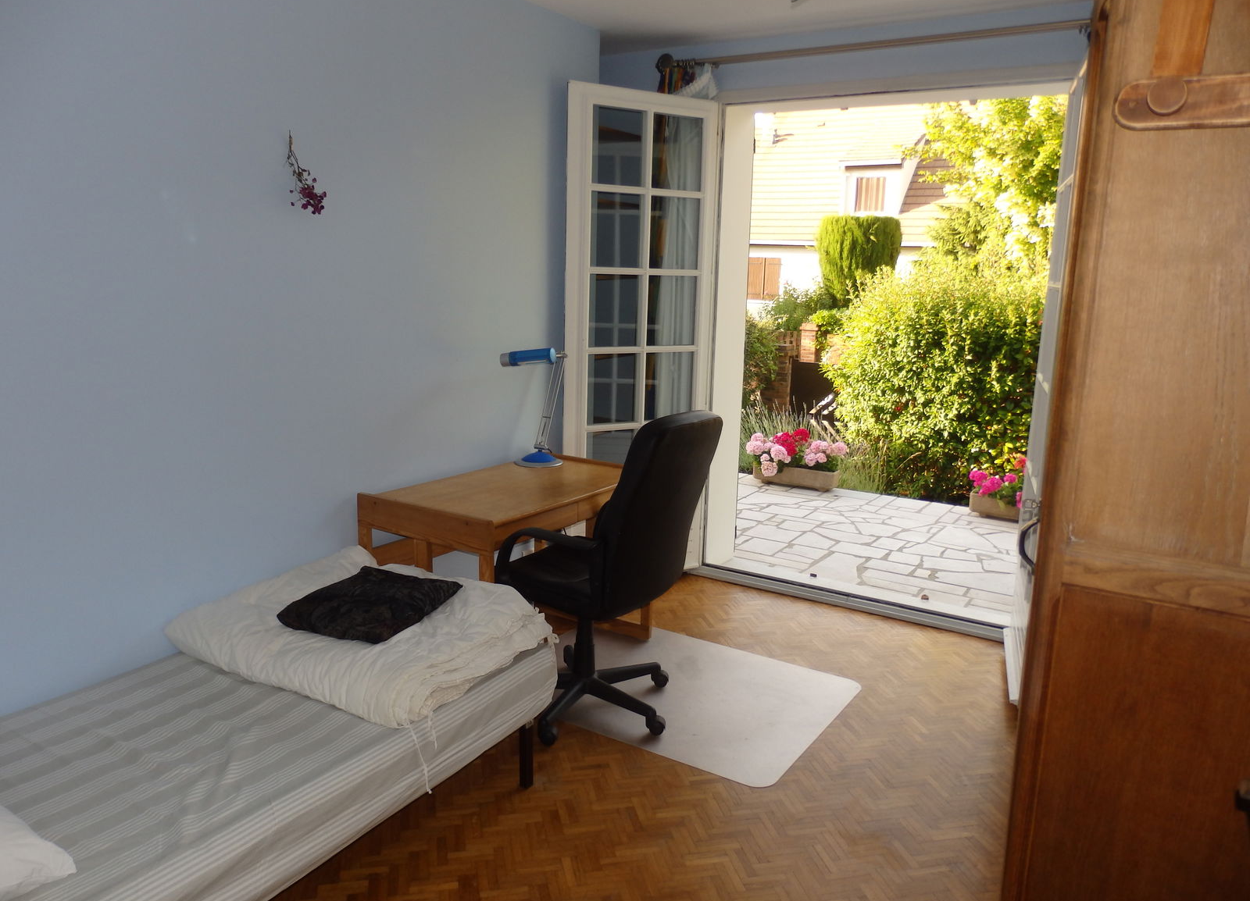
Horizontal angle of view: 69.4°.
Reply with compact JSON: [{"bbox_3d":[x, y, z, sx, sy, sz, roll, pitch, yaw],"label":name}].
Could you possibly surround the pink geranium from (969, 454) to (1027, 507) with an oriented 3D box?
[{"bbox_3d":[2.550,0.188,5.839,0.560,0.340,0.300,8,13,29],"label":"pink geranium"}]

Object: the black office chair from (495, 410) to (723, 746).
[{"bbox_3d":[-0.091,0.370,3.046,0.670,1.050,0.600,8,13,29],"label":"black office chair"}]

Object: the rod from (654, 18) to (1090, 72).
[{"bbox_3d":[0.977,-1.615,3.595,1.930,0.085,0.100,8,13,29],"label":"rod"}]

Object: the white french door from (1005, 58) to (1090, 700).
[{"bbox_3d":[1.528,-0.242,3.208,0.080,2.160,0.730,6,12,20],"label":"white french door"}]

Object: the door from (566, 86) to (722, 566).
[{"bbox_3d":[0.056,-0.467,4.092,0.735,2.175,0.060,-4,12,-27],"label":"door"}]

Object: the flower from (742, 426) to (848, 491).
[{"bbox_3d":[1.278,0.038,6.643,0.740,0.440,0.300,8,13,29],"label":"flower"}]

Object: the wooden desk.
[{"bbox_3d":[-0.396,0.463,3.337,0.570,0.745,1.020,8,13,29],"label":"wooden desk"}]

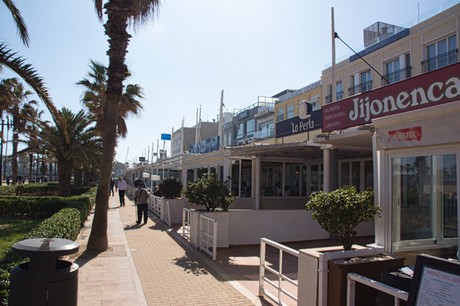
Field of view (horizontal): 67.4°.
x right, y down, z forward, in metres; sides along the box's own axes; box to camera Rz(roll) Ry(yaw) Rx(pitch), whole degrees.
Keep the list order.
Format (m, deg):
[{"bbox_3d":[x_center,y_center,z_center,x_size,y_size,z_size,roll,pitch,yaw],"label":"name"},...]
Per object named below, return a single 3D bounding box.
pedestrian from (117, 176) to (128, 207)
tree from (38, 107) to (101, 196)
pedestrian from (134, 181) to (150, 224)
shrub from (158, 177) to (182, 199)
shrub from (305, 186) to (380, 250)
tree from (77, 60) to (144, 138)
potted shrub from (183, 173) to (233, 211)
[{"bbox_3d":[-6.206,2.232,19.899,0.560,1.710,0.420,2,-4,-9],"label":"pedestrian"},{"bbox_3d":[-9.576,0.098,20.281,4.100,5.850,4.100,3,-5,-19],"label":"tree"},{"bbox_3d":[-3.279,1.803,12.853,0.560,1.640,0.380,3,-5,-19],"label":"pedestrian"},{"bbox_3d":[-2.417,1.401,14.000,1.000,0.910,0.980,3,-5,-19],"label":"shrub"},{"bbox_3d":[1.403,0.807,4.280,0.920,0.780,0.850,3,-5,-19],"label":"shrub"},{"bbox_3d":[-7.886,-1.323,22.439,4.200,9.100,4.200,3,-5,-19],"label":"tree"},{"bbox_3d":[-0.578,0.988,8.850,1.220,0.970,1.100,3,-5,-19],"label":"potted shrub"}]

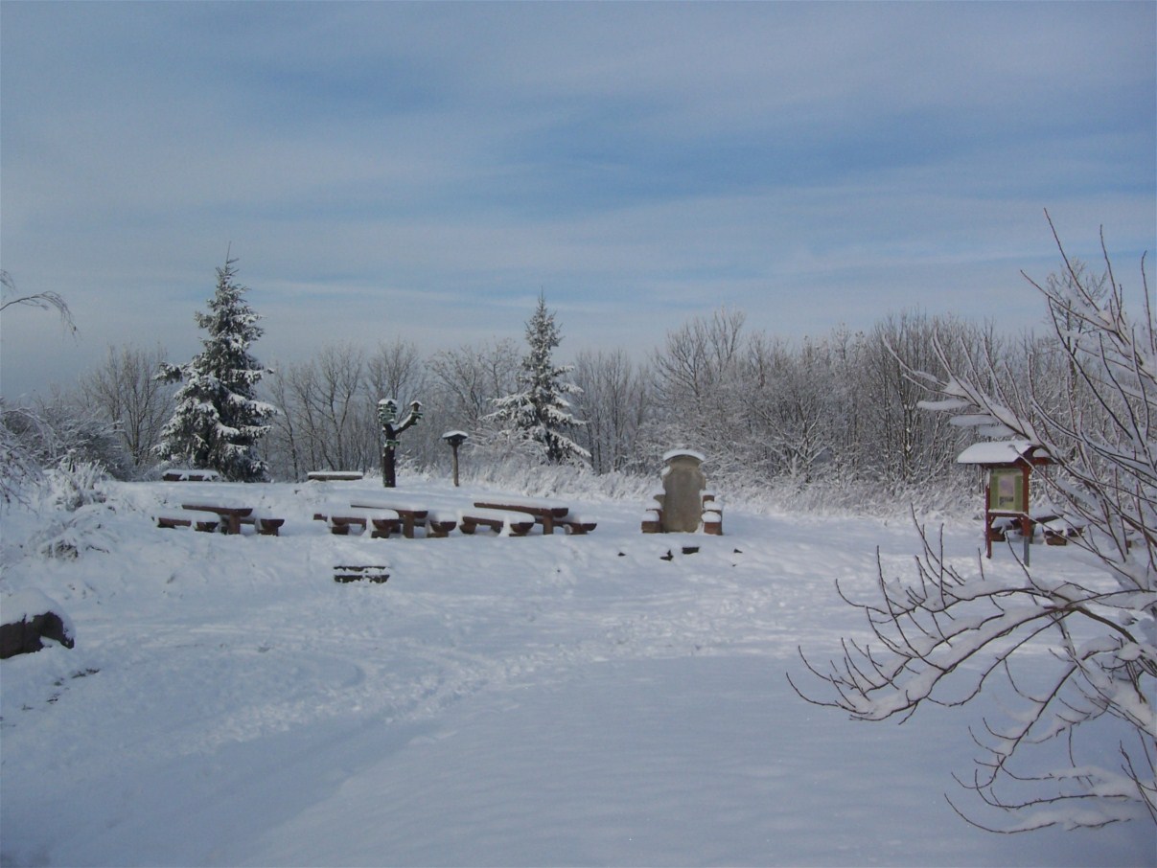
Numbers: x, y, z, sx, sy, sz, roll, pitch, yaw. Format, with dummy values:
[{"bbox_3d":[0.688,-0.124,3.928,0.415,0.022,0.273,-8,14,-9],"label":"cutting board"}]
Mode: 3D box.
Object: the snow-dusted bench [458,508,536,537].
[{"bbox_3d":[-1.718,1.890,27.500,0.450,0.450,2.050,1,-1,-45],"label":"snow-dusted bench"}]

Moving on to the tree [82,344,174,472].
[{"bbox_3d":[-17.967,-1.013,52.000,3.600,5.200,3.500,0,-1,-19],"label":"tree"}]

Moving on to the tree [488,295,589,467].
[{"bbox_3d":[-1.356,-1.836,45.000,3.350,5.800,3.350,0,-1,0],"label":"tree"}]

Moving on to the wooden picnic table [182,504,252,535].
[{"bbox_3d":[-7.899,1.854,28.500,0.620,0.740,2.200,1,-1,-42],"label":"wooden picnic table"}]

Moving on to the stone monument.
[{"bbox_3d":[2.305,1.236,28.500,1.050,1.820,0.400,0,-1,0],"label":"stone monument"}]

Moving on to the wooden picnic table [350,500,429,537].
[{"bbox_3d":[-4.026,1.809,27.800,0.620,0.740,2.250,1,-1,-42],"label":"wooden picnic table"}]

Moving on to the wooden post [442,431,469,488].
[{"bbox_3d":[-3.509,0.721,37.000,0.700,1.580,0.650,0,-1,0],"label":"wooden post"}]

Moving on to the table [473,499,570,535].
[{"bbox_3d":[-1.244,1.793,28.200,0.620,0.740,2.350,1,-1,-45],"label":"table"}]

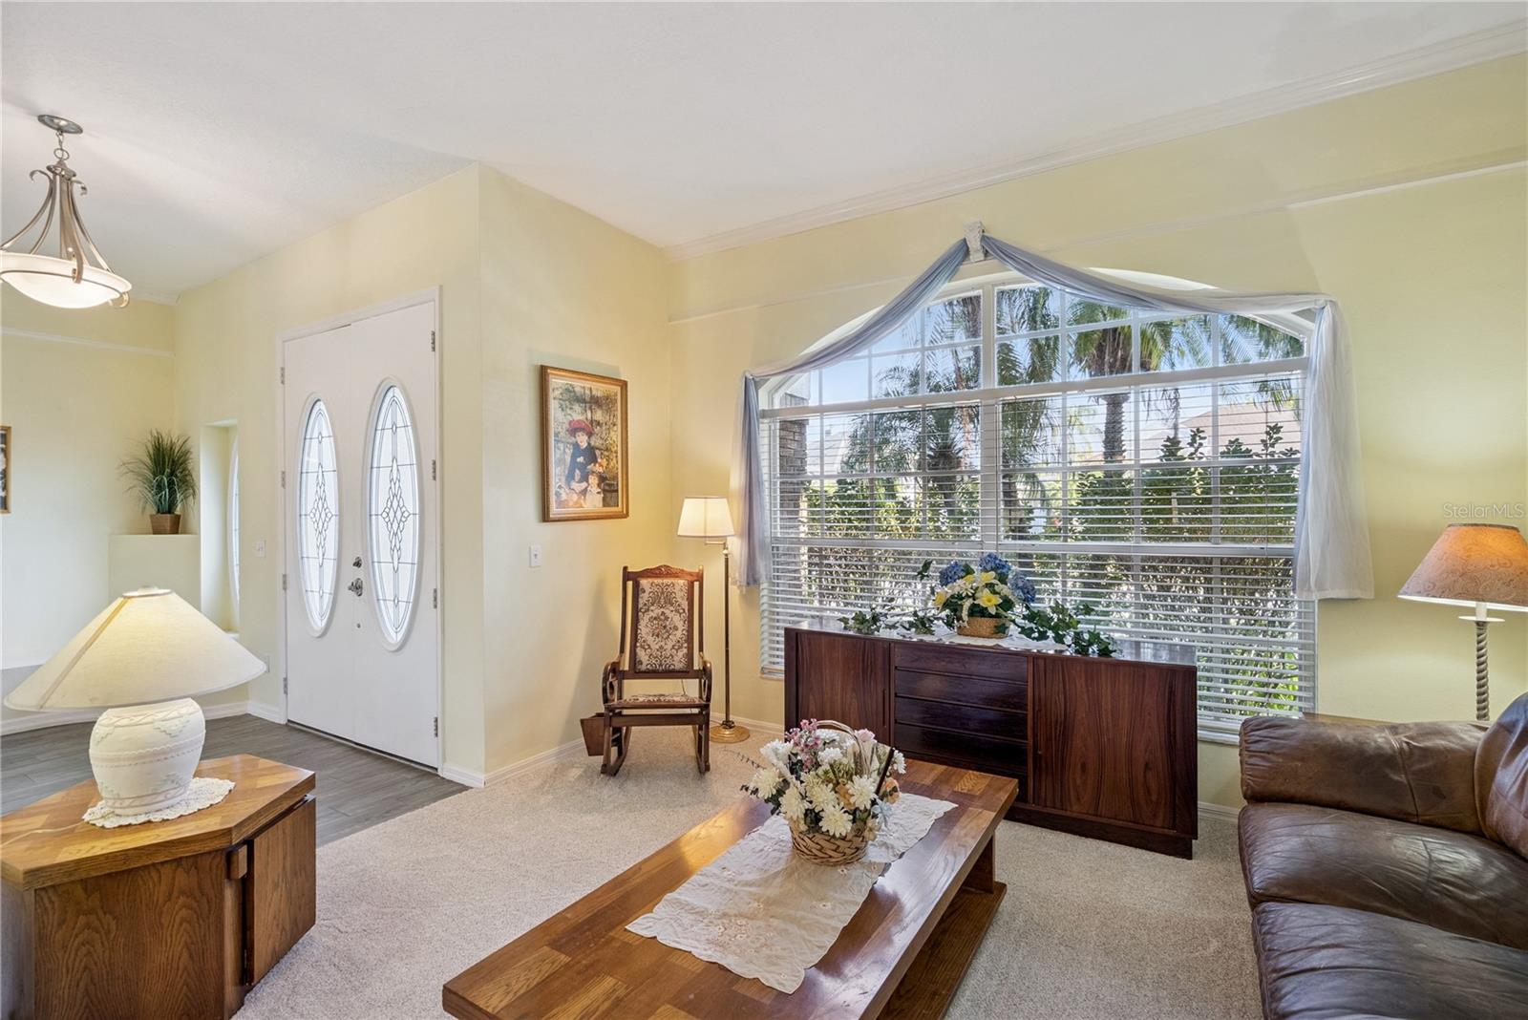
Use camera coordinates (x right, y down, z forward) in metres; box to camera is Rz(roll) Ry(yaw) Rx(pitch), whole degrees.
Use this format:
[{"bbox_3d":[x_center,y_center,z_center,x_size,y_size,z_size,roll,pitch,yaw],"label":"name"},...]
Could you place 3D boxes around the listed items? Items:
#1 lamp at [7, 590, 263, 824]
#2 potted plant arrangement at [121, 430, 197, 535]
[{"bbox_3d":[-1.777,0.534,1.959,0.550,0.616,0.550,0,0,32],"label":"lamp"},{"bbox_3d":[-4.584,-0.213,5.150,0.430,0.800,0.420,0,0,32],"label":"potted plant arrangement"}]

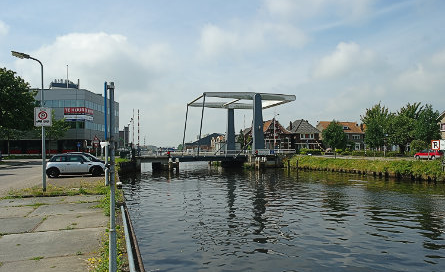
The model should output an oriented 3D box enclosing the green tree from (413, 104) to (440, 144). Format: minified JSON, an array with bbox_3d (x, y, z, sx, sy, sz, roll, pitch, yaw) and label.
[{"bbox_3d":[40.421,-1.082,66.000,5.640,10.304,5.471,0,-2,0],"label":"green tree"}]

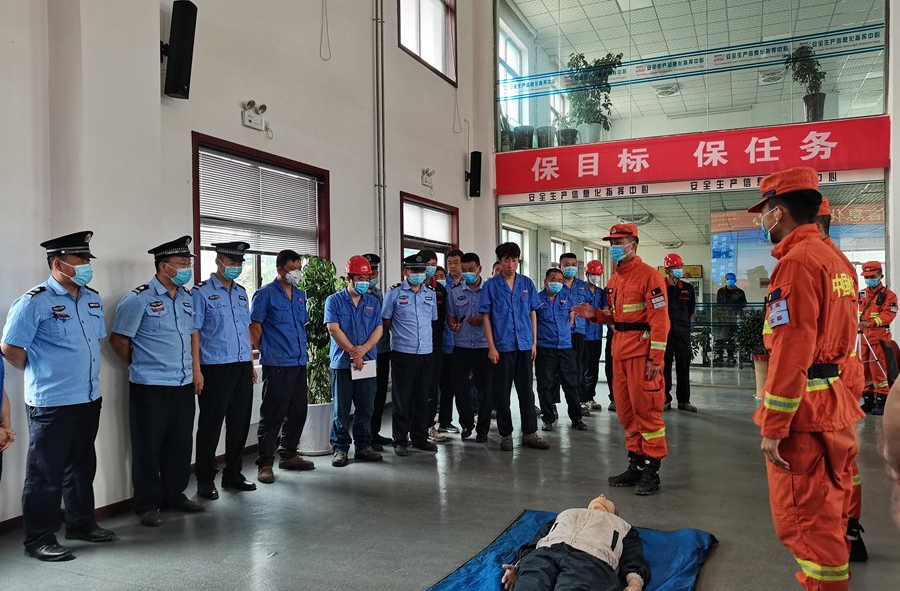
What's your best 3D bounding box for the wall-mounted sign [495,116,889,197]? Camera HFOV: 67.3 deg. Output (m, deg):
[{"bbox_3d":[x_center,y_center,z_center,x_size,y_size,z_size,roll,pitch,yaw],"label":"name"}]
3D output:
[{"bbox_3d":[3.186,-1.943,9.721,5.333,0.655,0.050,0,0,24],"label":"wall-mounted sign"}]

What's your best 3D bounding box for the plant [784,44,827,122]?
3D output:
[{"bbox_3d":[4.969,-2.906,9.408,0.570,1.175,0.541,-1,0,24],"label":"plant"}]

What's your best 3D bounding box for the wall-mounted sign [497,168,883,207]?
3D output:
[{"bbox_3d":[3.185,-1.542,9.747,5.250,0.153,0.040,0,0,24],"label":"wall-mounted sign"}]

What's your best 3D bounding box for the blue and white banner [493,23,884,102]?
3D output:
[{"bbox_3d":[3.187,-3.319,9.807,5.310,0.320,0.030,-1,0,24],"label":"blue and white banner"}]

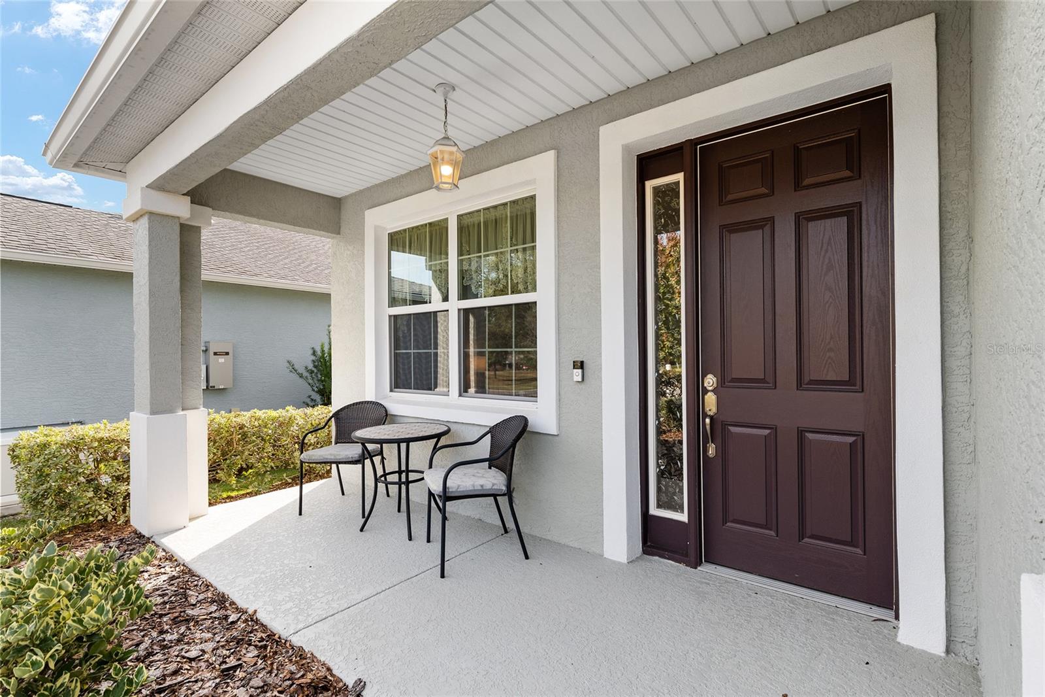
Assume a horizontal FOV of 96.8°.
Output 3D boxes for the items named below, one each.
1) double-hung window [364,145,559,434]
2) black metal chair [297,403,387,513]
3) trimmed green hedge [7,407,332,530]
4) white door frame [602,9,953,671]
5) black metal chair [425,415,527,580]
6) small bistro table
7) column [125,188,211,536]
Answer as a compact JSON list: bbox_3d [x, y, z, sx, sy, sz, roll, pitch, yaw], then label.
[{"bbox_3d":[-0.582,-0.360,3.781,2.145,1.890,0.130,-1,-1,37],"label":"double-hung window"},{"bbox_3d":[-1.443,0.892,3.909,0.570,0.845,0.610,-1,-1,10],"label":"black metal chair"},{"bbox_3d":[-3.221,1.069,4.910,0.800,0.760,2.880,-1,-1,37],"label":"trimmed green hedge"},{"bbox_3d":[1.177,-0.054,2.485,1.567,2.663,0.200,-1,-1,37],"label":"white door frame"},{"bbox_3d":[-0.275,0.872,2.973,0.610,0.845,0.570,0,-1,-21],"label":"black metal chair"},{"bbox_3d":[-0.878,0.953,3.429,0.705,0.705,0.705,0,-1,0],"label":"small bistro table"},{"bbox_3d":[-2.715,0.092,3.602,0.465,2.460,0.485,-1,-1,37],"label":"column"}]

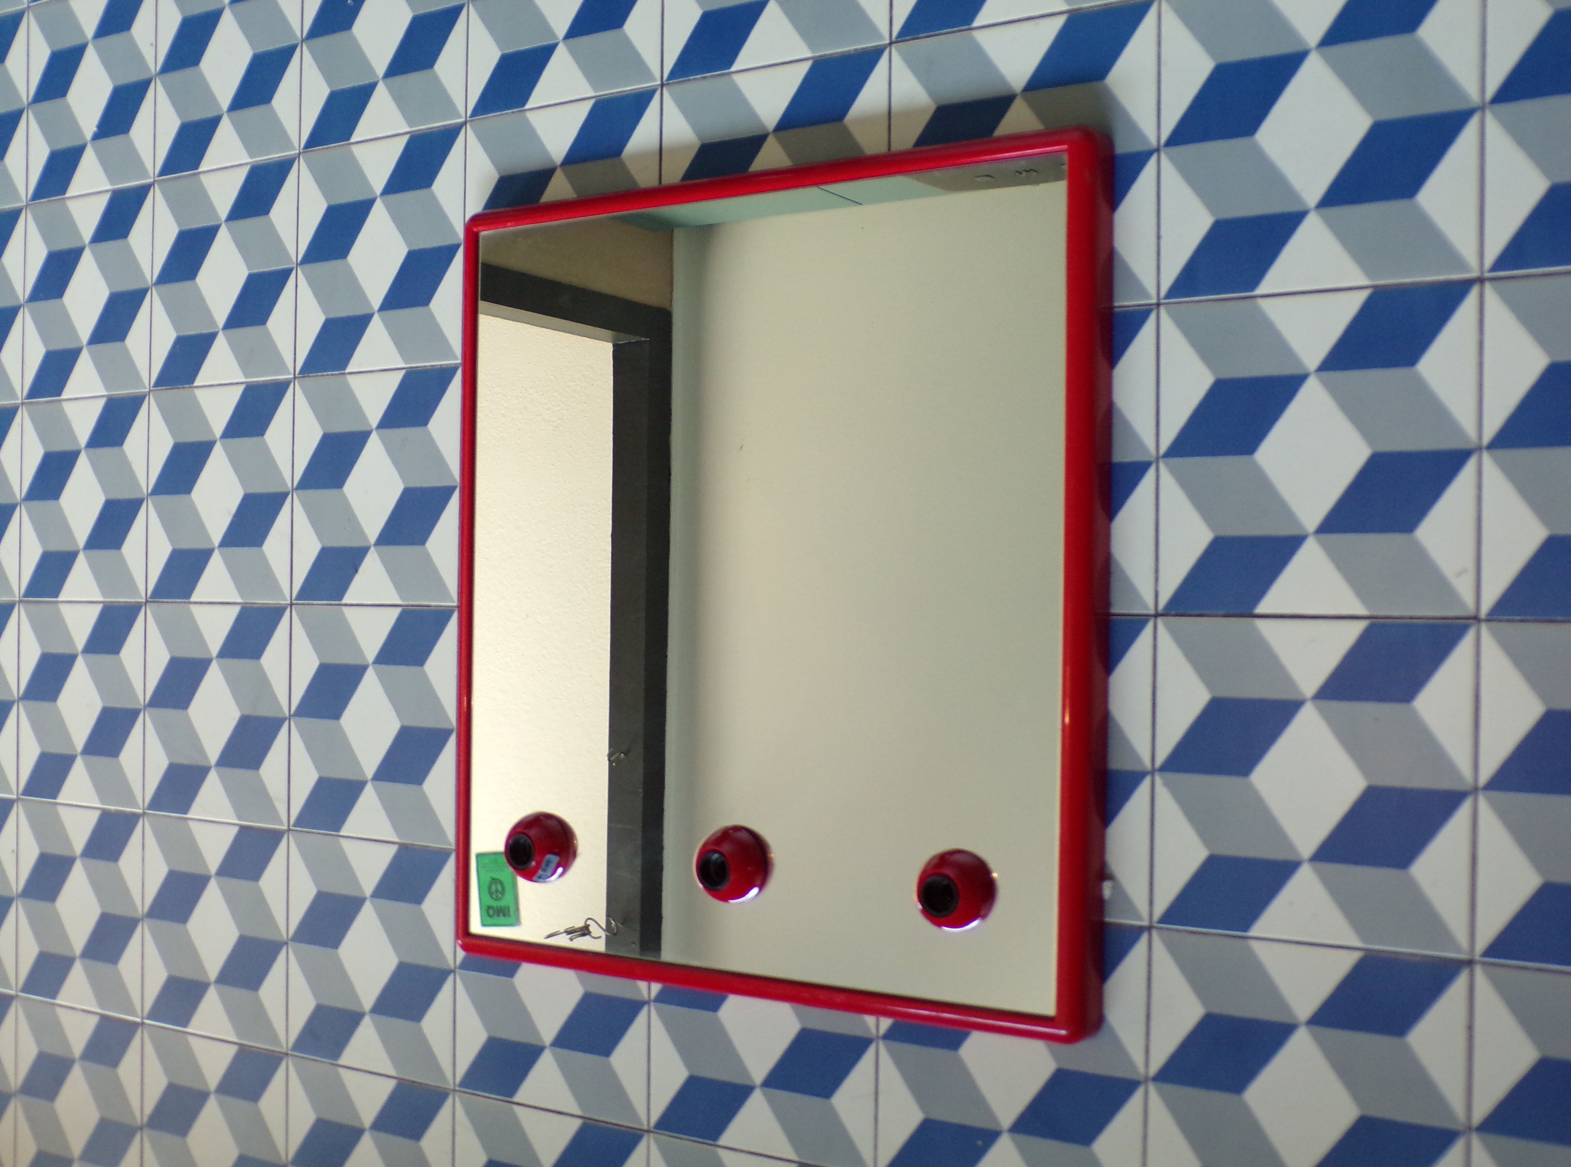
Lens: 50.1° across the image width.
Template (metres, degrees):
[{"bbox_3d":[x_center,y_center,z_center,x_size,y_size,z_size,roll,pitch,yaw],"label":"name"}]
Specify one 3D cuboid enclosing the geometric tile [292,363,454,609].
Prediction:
[{"bbox_3d":[-0.352,-0.083,1.455,0.199,0.010,0.200,0,89,31],"label":"geometric tile"}]

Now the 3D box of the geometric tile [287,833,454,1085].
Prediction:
[{"bbox_3d":[-0.356,0.320,1.451,0.199,0.010,0.200,0,89,31],"label":"geometric tile"}]

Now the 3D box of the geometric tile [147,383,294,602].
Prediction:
[{"bbox_3d":[-0.530,-0.085,1.587,0.200,0.012,0.200,0,89,31],"label":"geometric tile"}]

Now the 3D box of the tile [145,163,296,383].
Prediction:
[{"bbox_3d":[-0.528,-0.290,1.589,0.200,0.012,0.200,0,89,31],"label":"tile"}]

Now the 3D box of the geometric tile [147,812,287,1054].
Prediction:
[{"bbox_3d":[-0.534,0.325,1.583,0.200,0.012,0.200,0,89,31],"label":"geometric tile"}]

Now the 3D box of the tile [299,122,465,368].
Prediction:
[{"bbox_3d":[-0.355,-0.289,1.484,0.200,0.012,0.200,0,89,31],"label":"tile"}]

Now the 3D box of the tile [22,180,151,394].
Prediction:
[{"bbox_3d":[-0.700,-0.290,1.694,0.200,0.012,0.200,0,89,31],"label":"tile"}]

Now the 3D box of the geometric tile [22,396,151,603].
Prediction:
[{"bbox_3d":[-0.691,-0.084,1.662,0.199,0.010,0.200,0,89,31],"label":"geometric tile"}]

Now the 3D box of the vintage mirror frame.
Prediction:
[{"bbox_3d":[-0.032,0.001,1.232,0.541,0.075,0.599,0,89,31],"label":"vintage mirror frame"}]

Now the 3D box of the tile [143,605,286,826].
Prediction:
[{"bbox_3d":[-0.524,0.118,1.557,0.199,0.010,0.200,0,89,31],"label":"tile"}]

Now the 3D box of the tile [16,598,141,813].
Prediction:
[{"bbox_3d":[-0.704,0.119,1.690,0.200,0.012,0.200,0,89,31],"label":"tile"}]

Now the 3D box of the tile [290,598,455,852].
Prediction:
[{"bbox_3d":[-0.354,0.119,1.453,0.199,0.010,0.200,0,89,31],"label":"tile"}]

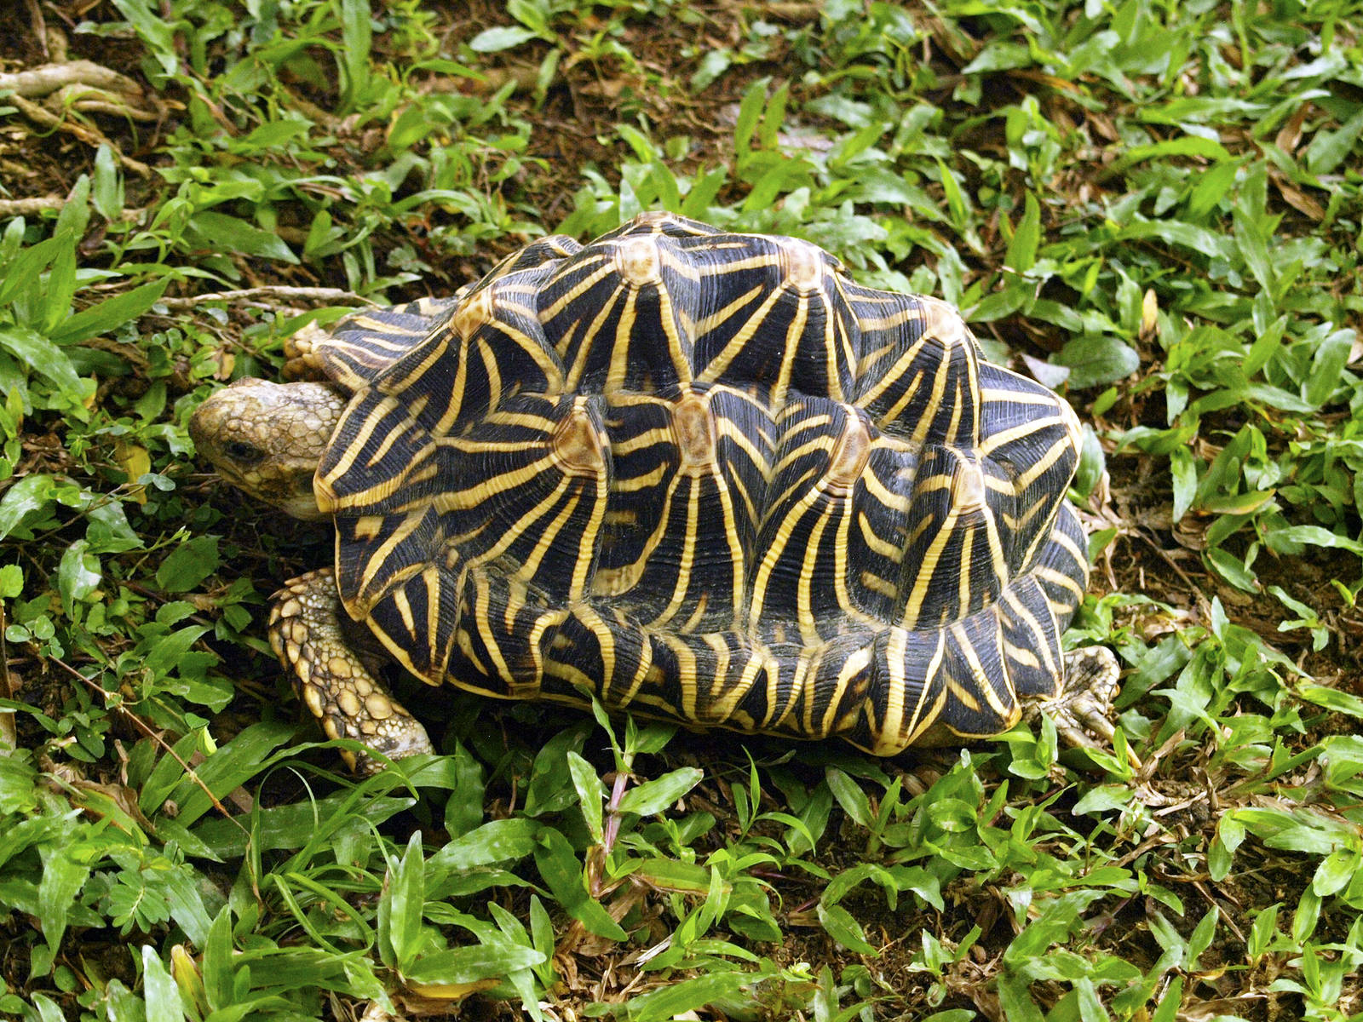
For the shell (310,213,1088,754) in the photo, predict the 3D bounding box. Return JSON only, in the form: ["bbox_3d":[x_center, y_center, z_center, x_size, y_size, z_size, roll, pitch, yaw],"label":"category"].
[{"bbox_3d":[0.006,-0.032,1.130,0.245,0.126,0.177,2,44,-5],"label":"shell"}]

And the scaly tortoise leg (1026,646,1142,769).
[{"bbox_3d":[0.124,0.061,1.116,0.042,0.029,0.037,-1,44,-1],"label":"scaly tortoise leg"}]

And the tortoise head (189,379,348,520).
[{"bbox_3d":[-0.130,-0.020,1.132,0.054,0.033,0.035,2,44,2],"label":"tortoise head"}]

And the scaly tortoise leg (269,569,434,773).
[{"bbox_3d":[-0.102,0.050,1.109,0.053,0.044,0.054,-1,44,-1],"label":"scaly tortoise leg"}]

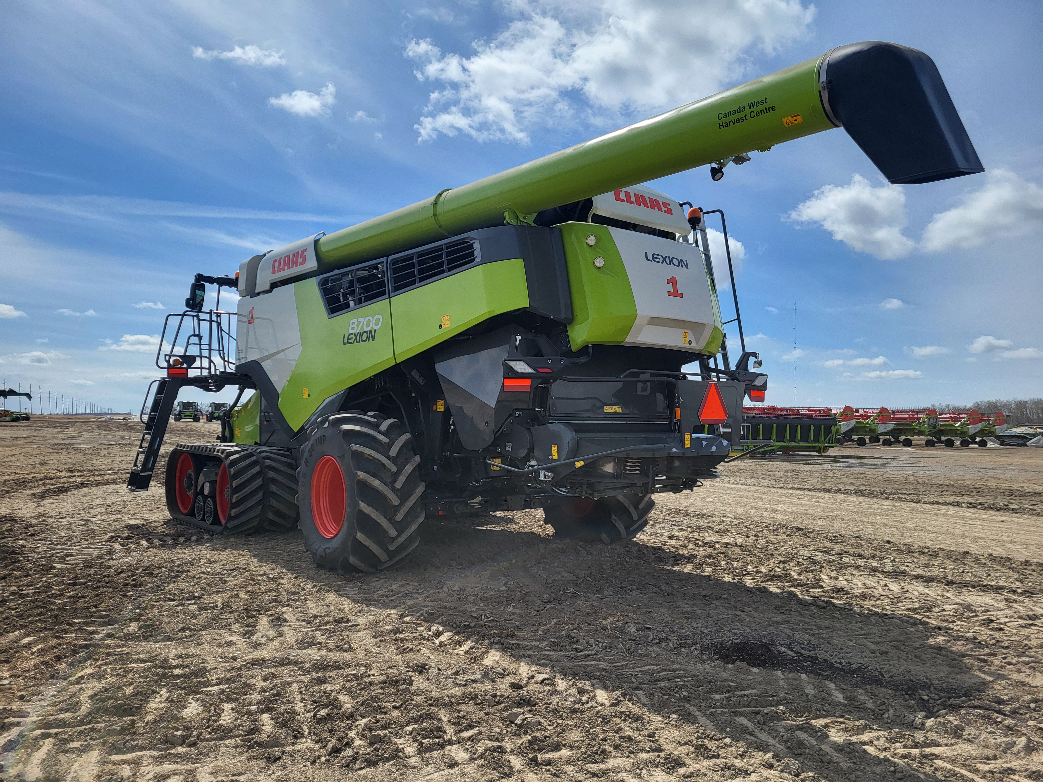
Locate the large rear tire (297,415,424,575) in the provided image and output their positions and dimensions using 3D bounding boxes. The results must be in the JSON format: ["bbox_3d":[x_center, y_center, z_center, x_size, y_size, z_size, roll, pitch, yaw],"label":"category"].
[{"bbox_3d":[-1.658,1.035,7.986,0.720,1.620,1.620,2,-3,-39],"label":"large rear tire"}]

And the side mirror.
[{"bbox_3d":[-4.974,-1.433,11.992,0.160,0.460,0.280,-1,-3,40],"label":"side mirror"}]

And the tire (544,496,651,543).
[{"bbox_3d":[0.971,1.143,10.136,0.720,1.620,1.620,2,-3,-39],"label":"tire"}]

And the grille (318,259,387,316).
[{"bbox_3d":[-1.861,-1.103,8.704,0.080,0.500,1.600,2,-3,-39],"label":"grille"}]

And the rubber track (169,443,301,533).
[{"bbox_3d":[-4.121,1.315,11.043,0.890,1.140,2.780,2,-3,-39],"label":"rubber track"}]

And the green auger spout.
[{"bbox_3d":[-0.187,-1.478,6.905,0.460,0.860,7.700,2,-3,-40],"label":"green auger spout"}]

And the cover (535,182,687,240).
[{"bbox_3d":[0.850,-1.725,7.751,1.320,0.600,1.050,2,-3,-39],"label":"cover"}]

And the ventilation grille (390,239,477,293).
[{"bbox_3d":[-0.864,-1.155,7.492,0.080,0.380,1.500,2,-3,-39],"label":"ventilation grille"}]

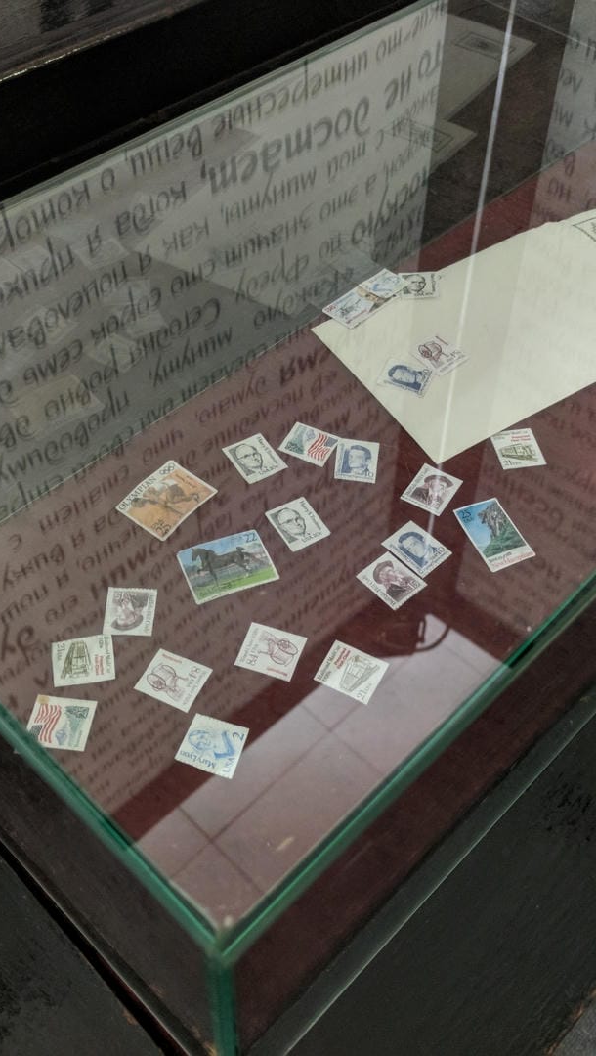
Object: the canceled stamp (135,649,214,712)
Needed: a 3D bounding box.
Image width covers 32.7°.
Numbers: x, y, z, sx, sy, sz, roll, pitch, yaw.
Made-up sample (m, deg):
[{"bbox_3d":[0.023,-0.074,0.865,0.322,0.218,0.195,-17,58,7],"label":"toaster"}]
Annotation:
[{"bbox_3d":[-0.053,0.064,0.431,0.025,0.001,0.022,22,55,13],"label":"canceled stamp"}]

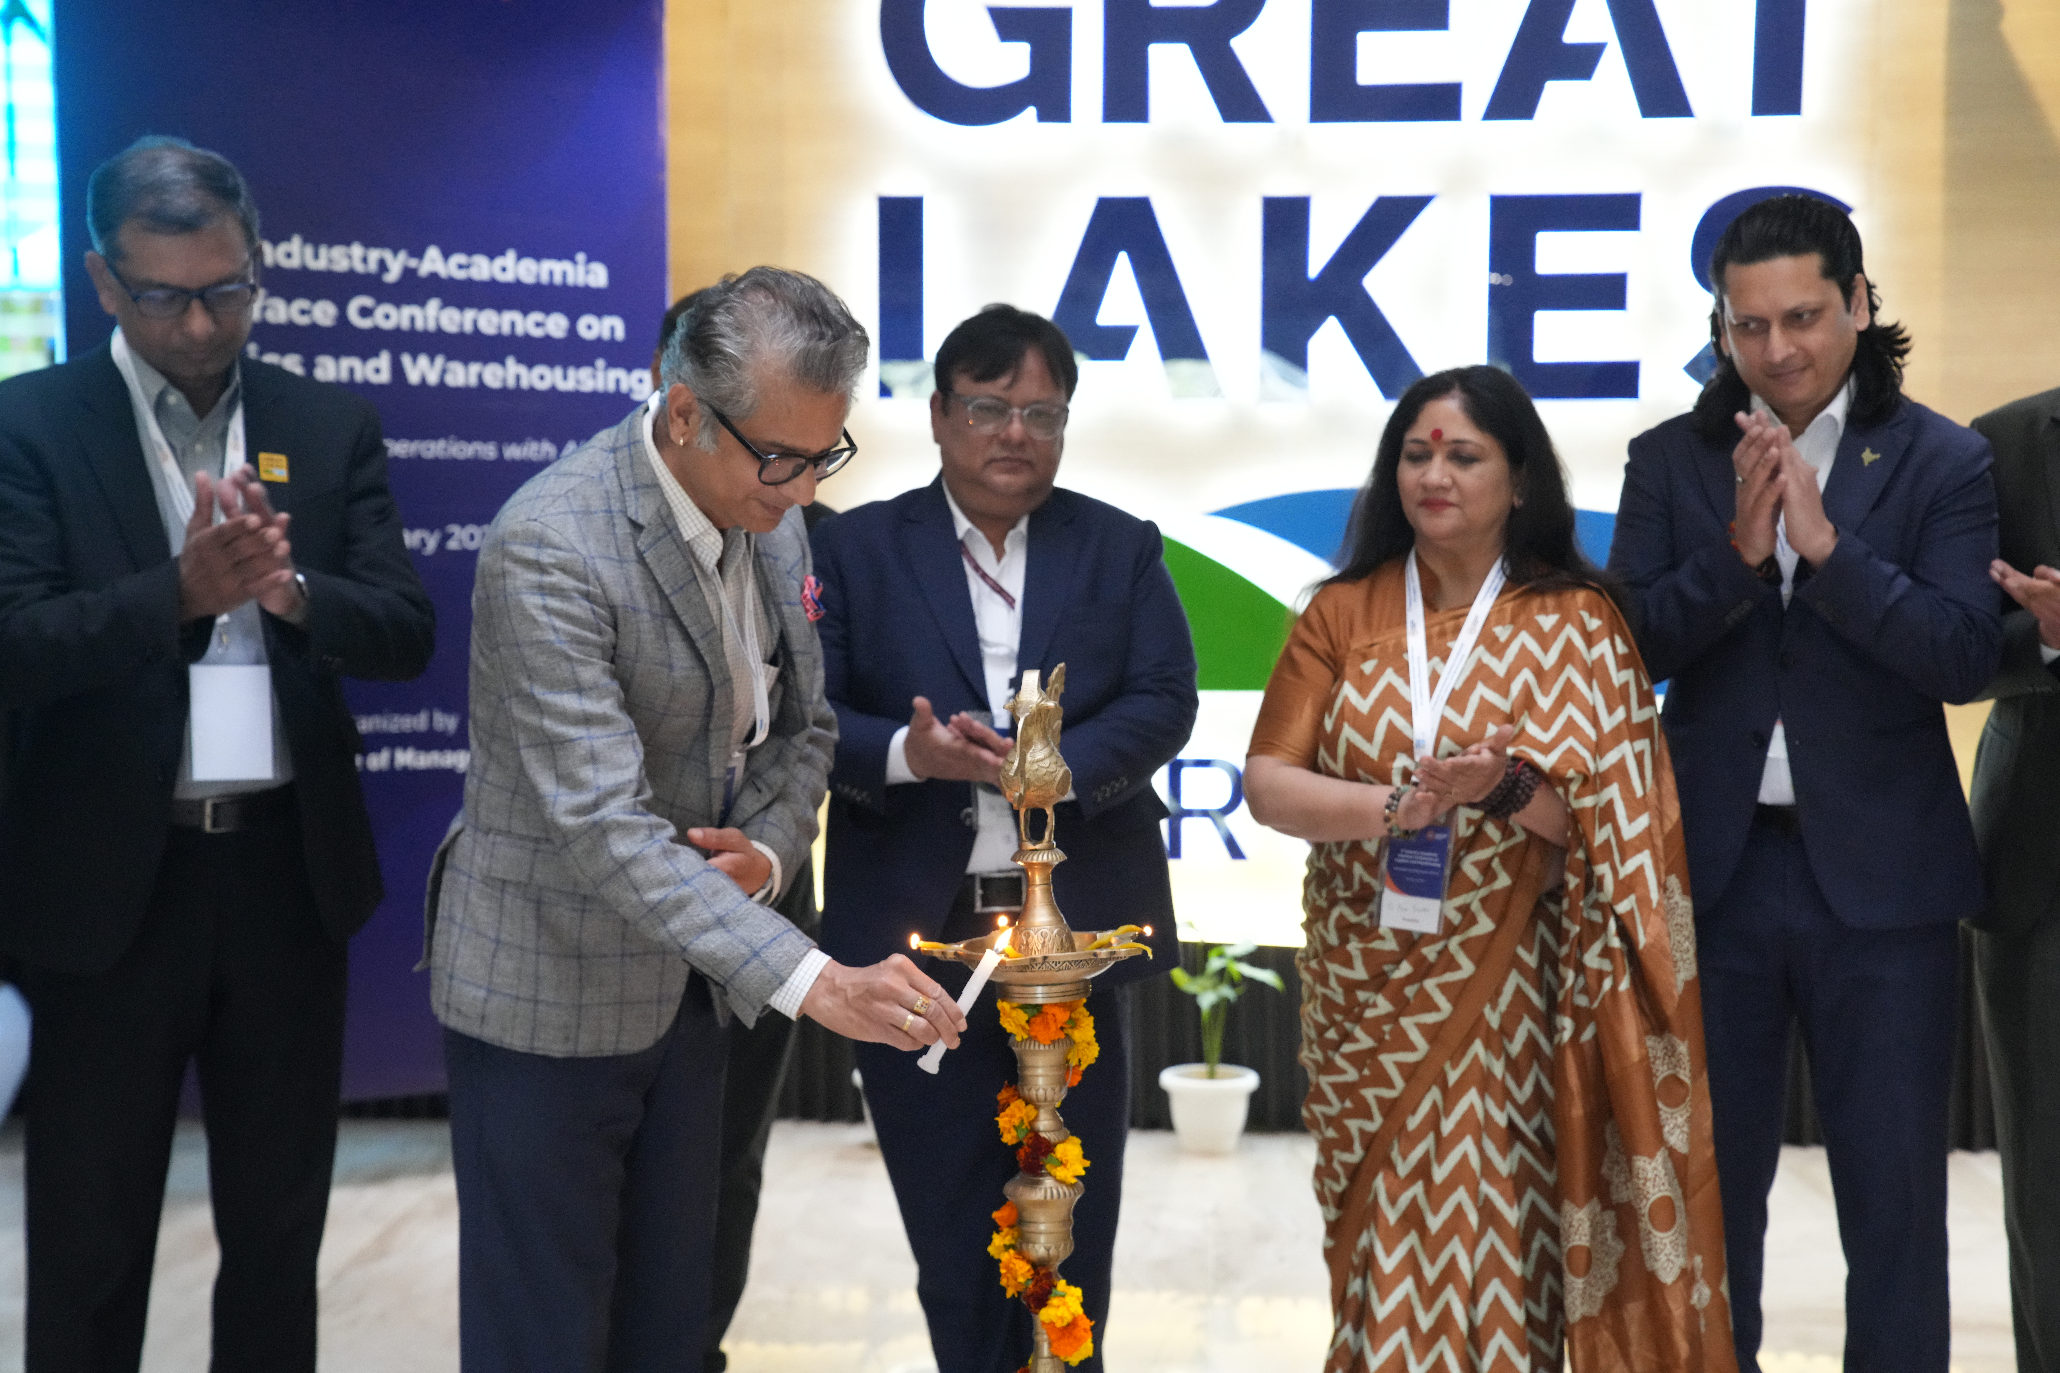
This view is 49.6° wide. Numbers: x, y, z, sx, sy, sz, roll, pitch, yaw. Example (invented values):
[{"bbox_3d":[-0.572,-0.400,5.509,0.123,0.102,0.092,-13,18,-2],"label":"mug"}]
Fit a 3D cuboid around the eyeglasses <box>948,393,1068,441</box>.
[{"bbox_3d":[-0.029,-0.356,2.881,0.137,0.046,0.138,3,14,-14],"label":"eyeglasses"}]

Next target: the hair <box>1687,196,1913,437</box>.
[{"bbox_3d":[0.888,-0.428,2.580,0.230,0.275,0.230,3,11,30],"label":"hair"}]

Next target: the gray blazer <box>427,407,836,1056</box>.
[{"bbox_3d":[-0.405,0.049,2.280,0.420,0.670,0.470,13,12,36],"label":"gray blazer"}]

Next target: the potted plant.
[{"bbox_3d":[0.407,0.764,4.780,0.260,0.444,0.250,0,5,0],"label":"potted plant"}]

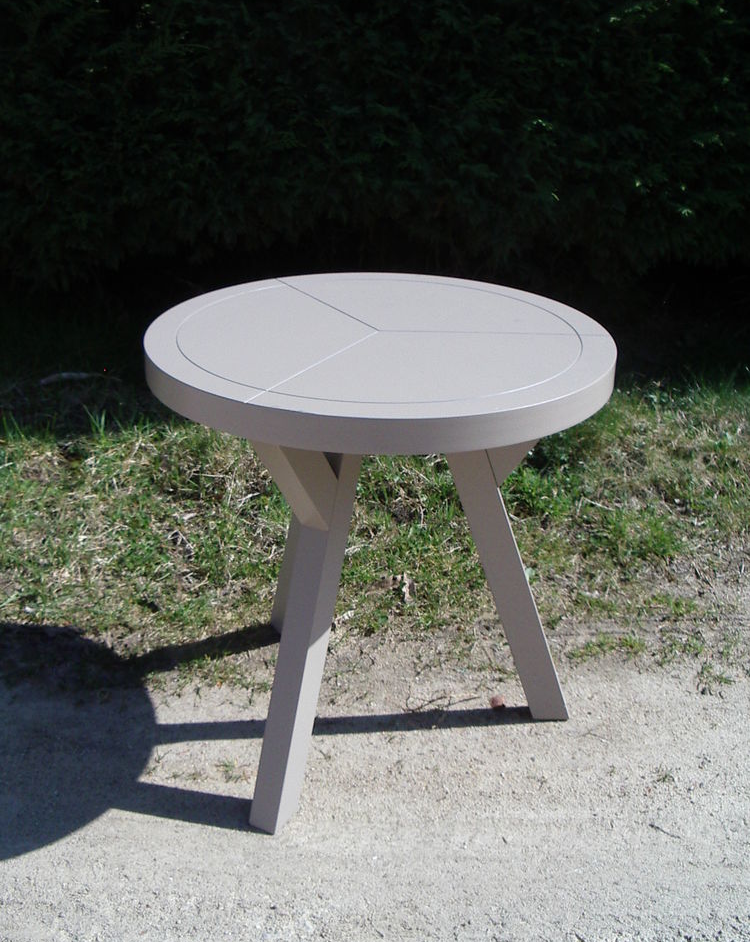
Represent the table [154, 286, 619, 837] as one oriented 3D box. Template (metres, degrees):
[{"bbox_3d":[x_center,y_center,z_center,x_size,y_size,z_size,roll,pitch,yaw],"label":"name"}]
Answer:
[{"bbox_3d":[0.001,0.117,1.933,0.750,0.748,0.750,1,25,0],"label":"table"}]

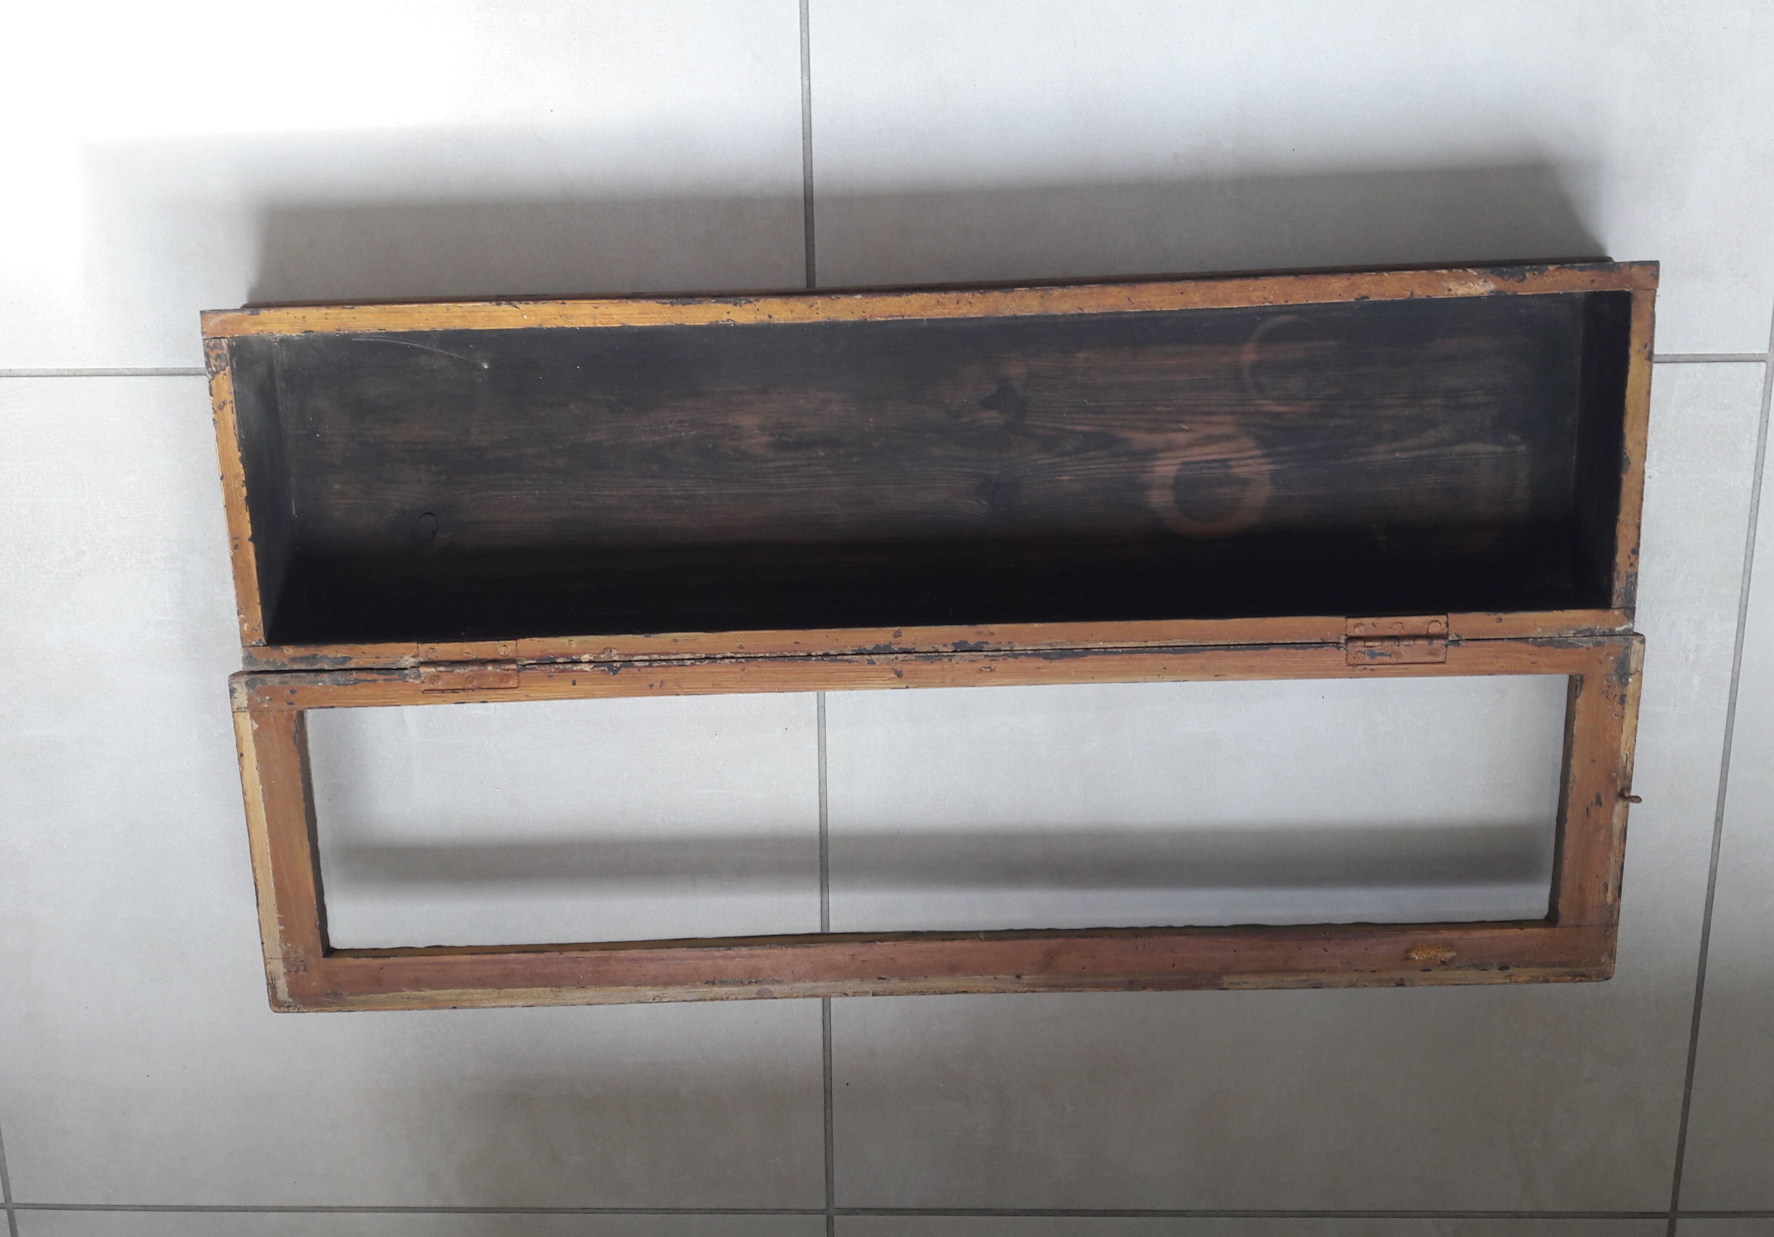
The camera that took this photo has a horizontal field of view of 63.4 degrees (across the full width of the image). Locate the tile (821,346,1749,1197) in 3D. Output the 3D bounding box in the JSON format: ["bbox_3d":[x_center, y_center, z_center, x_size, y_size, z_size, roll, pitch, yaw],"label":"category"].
[{"bbox_3d":[0.257,0.131,0.974,0.597,0.010,0.597,0,102,1],"label":"tile"}]

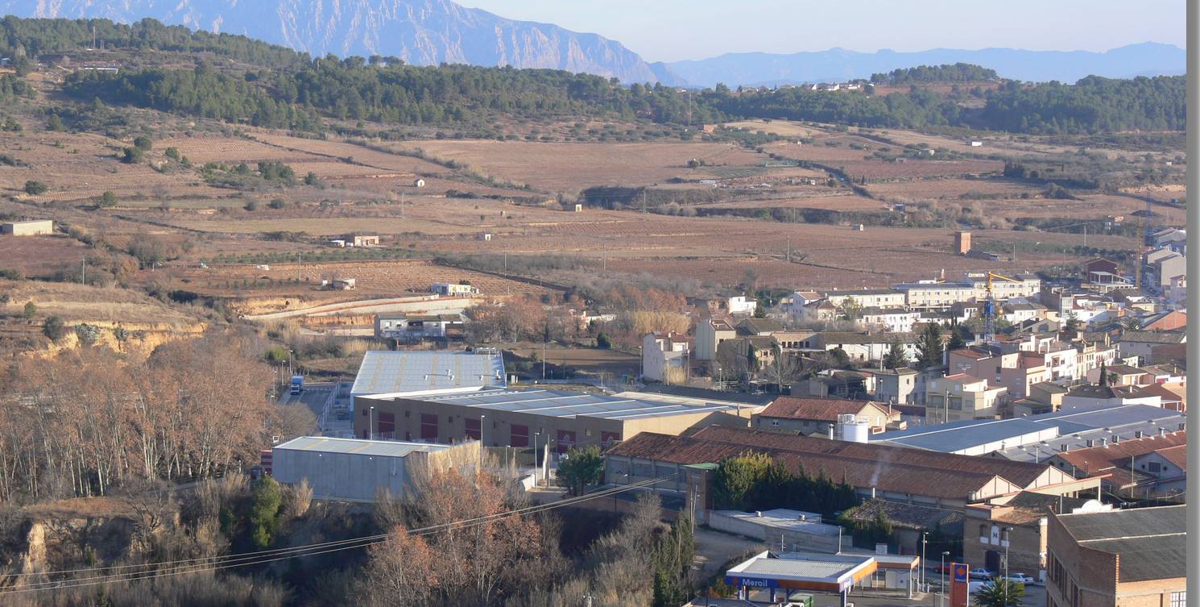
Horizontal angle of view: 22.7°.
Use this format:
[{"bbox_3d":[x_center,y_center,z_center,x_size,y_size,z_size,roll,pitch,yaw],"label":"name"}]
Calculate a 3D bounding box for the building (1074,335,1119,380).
[{"bbox_3d":[119.370,13.870,743.140,10.000,8.800,19.500,3,5,40],"label":"building"}]

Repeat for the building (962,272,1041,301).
[{"bbox_3d":[135.455,-5.800,1008.546,25.500,8.800,8.000,-2,4,-24],"label":"building"}]

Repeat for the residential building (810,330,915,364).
[{"bbox_3d":[70.550,11.930,810.570,27.500,8.000,12.500,-1,4,-8],"label":"residential building"}]

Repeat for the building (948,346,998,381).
[{"bbox_3d":[77.570,15.760,617.150,6.800,11.000,8.800,4,5,42],"label":"building"}]

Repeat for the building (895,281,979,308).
[{"bbox_3d":[112.830,-3.220,1001.660,25.500,8.200,11.500,-1,4,-20],"label":"building"}]

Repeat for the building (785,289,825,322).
[{"bbox_3d":[61.070,1.340,885.180,7.800,8.700,7.800,-3,5,-40],"label":"building"}]

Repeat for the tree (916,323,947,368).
[{"bbox_3d":[85.690,10.770,772.320,7.200,12.100,7.200,0,4,0],"label":"tree"}]

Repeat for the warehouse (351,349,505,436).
[{"bbox_3d":[-36.870,19.263,655.820,31.700,8.000,97.000,0,4,-3],"label":"warehouse"}]

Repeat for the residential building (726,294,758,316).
[{"bbox_3d":[42.080,0.570,894.400,7.800,6.000,7.000,-1,4,-20],"label":"residential building"}]

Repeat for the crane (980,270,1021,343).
[{"bbox_3d":[108.270,2.910,803.390,4.000,21.500,34.000,0,4,-7],"label":"crane"}]

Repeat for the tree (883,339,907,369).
[{"bbox_3d":[75.910,12.950,767.450,5.600,8.000,5.600,0,4,0],"label":"tree"}]

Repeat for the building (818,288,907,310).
[{"bbox_3d":[86.855,-1.230,988.722,28.000,6.800,8.000,-1,4,-22],"label":"building"}]

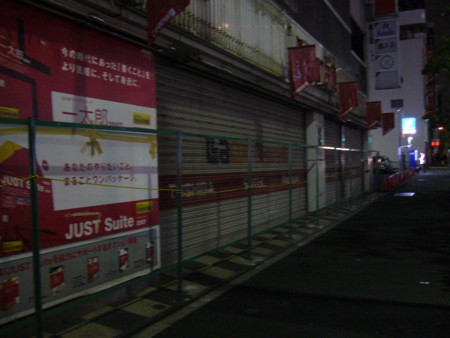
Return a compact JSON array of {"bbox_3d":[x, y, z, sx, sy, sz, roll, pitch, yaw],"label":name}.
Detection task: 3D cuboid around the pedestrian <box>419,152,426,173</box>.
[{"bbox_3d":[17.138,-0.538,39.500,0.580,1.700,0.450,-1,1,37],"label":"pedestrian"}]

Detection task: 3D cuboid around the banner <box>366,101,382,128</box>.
[{"bbox_3d":[6.498,-2.332,19.800,0.600,1.170,0.050,-1,1,27],"label":"banner"}]

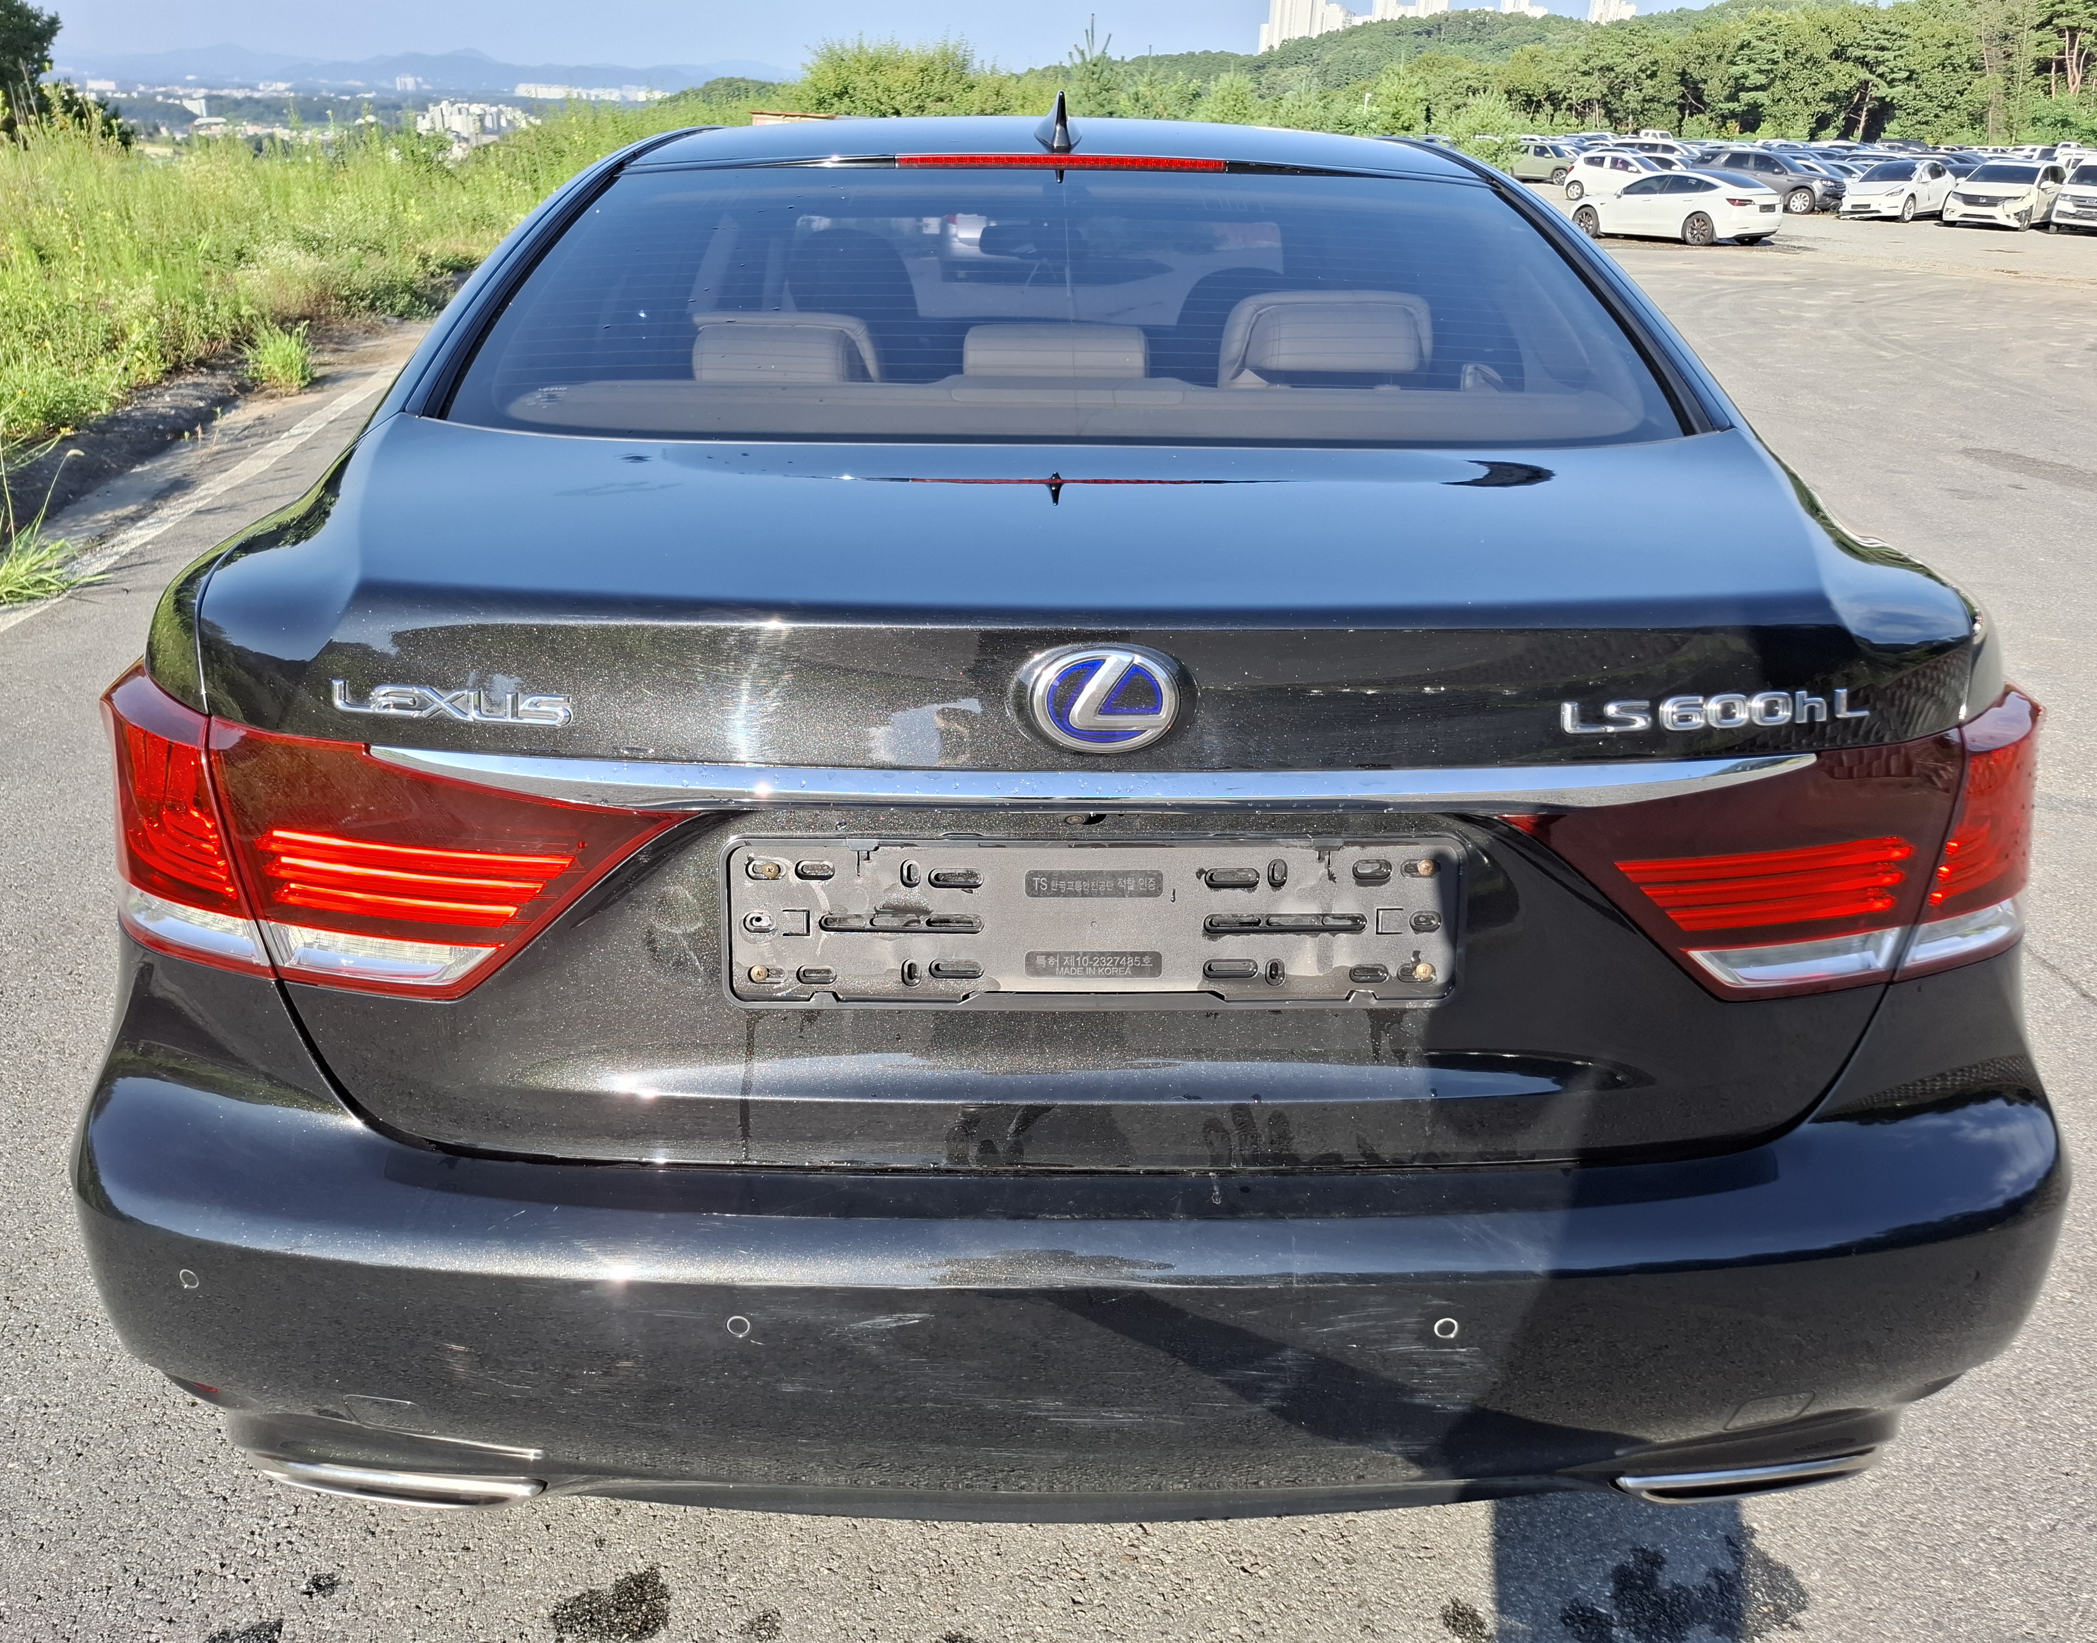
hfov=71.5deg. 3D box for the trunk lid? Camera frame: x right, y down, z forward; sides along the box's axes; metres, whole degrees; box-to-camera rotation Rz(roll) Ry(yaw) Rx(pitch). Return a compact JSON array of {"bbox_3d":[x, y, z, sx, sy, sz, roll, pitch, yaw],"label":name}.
[{"bbox_3d":[0.032,-0.077,1.266,1.400,0.470,0.650,0,24,-1],"label":"trunk lid"}]

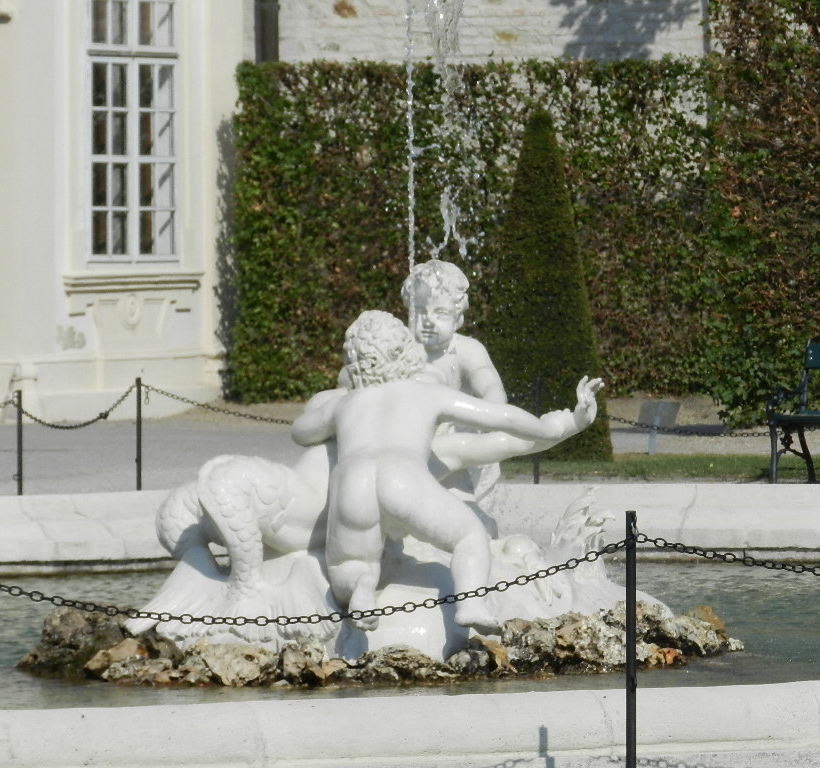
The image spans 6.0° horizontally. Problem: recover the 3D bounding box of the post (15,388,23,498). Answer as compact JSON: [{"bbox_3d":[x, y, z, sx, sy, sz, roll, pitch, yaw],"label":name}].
[{"bbox_3d":[-2.018,0.384,40.200,0.028,0.700,0.028,0,1,0],"label":"post"}]

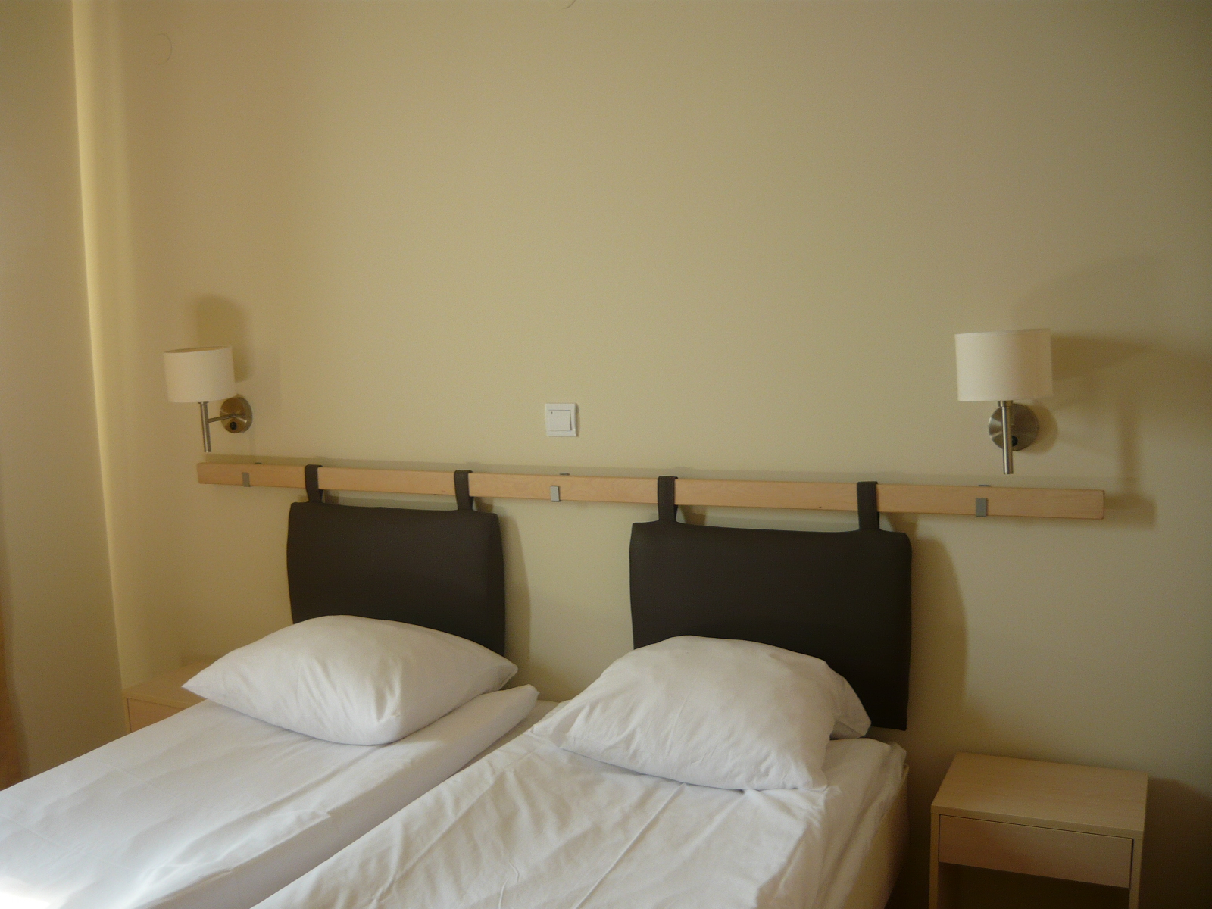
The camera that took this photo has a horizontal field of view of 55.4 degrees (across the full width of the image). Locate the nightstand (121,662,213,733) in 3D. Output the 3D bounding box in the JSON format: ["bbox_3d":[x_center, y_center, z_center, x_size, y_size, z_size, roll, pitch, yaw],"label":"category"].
[{"bbox_3d":[-1.078,0.869,3.242,0.400,0.480,0.300,1,7,27],"label":"nightstand"}]

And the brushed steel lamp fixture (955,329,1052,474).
[{"bbox_3d":[0.777,-0.100,2.255,0.190,0.282,0.220,1,7,27],"label":"brushed steel lamp fixture"}]

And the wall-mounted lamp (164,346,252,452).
[{"bbox_3d":[-1.114,-0.147,3.212,0.190,0.285,0.220,1,7,27],"label":"wall-mounted lamp"}]

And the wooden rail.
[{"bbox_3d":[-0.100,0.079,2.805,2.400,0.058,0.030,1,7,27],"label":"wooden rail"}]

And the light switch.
[{"bbox_3d":[-0.108,-0.083,2.820,0.082,0.082,0.012,1,7,27],"label":"light switch"}]

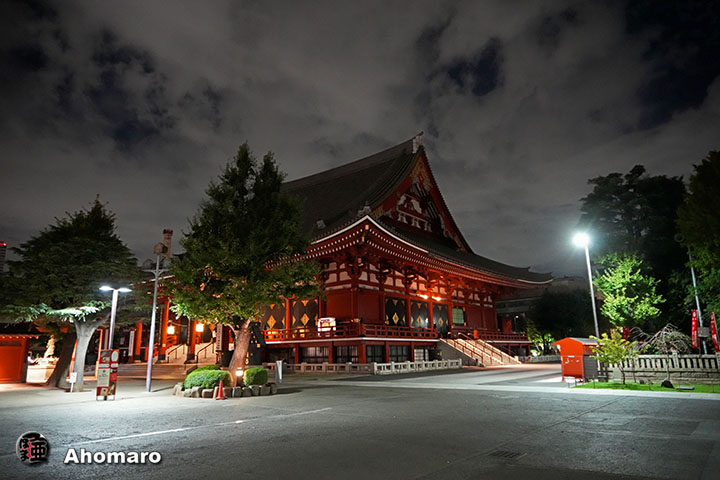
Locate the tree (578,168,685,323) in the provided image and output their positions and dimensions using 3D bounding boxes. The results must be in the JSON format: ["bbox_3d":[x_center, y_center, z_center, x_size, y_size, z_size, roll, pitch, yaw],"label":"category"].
[{"bbox_3d":[24.840,1.862,42.619,9.780,18.250,9.780,-1,-14,0],"label":"tree"}]

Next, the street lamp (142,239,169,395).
[{"bbox_3d":[-10.291,3.756,24.097,1.300,7.410,0.700,-1,-14,0],"label":"street lamp"}]

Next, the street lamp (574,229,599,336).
[{"bbox_3d":[11.951,3.406,25.338,0.800,7.720,0.500,-1,-14,0],"label":"street lamp"}]

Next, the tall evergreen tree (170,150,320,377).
[{"bbox_3d":[-5.121,0.833,21.734,6.840,11.360,6.840,-1,-14,0],"label":"tall evergreen tree"}]

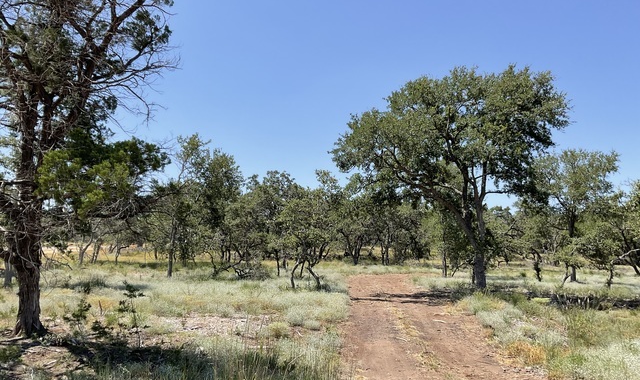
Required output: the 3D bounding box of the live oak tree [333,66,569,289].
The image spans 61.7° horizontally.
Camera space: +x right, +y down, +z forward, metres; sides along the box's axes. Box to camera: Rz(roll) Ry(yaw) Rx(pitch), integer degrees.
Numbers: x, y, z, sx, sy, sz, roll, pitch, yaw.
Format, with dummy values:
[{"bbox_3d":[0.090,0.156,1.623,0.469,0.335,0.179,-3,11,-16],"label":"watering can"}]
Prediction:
[{"bbox_3d":[4.500,-0.420,18.500,8.000,7.650,7.000,0,-5,0],"label":"live oak tree"}]

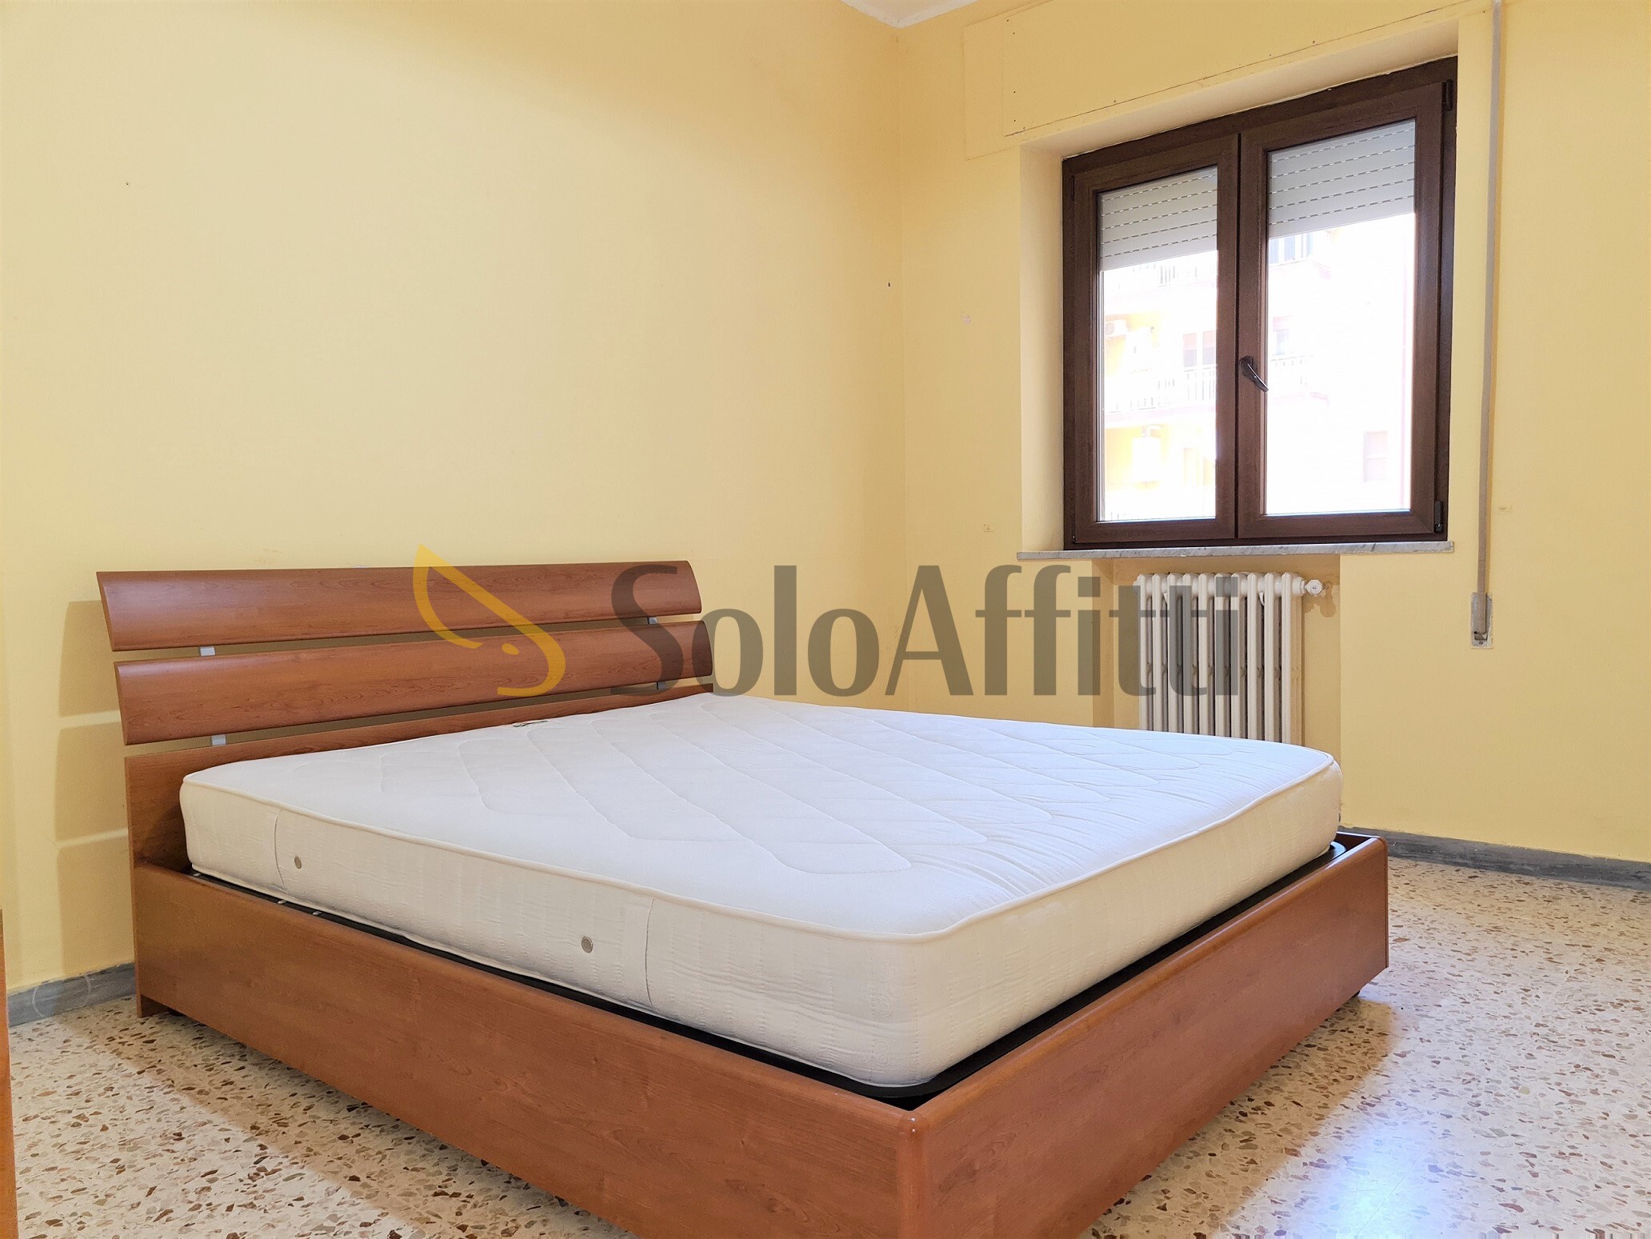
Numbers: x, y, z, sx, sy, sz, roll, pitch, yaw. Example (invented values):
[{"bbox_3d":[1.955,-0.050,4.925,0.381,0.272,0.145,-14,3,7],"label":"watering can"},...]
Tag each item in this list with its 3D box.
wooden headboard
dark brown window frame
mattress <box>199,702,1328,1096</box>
[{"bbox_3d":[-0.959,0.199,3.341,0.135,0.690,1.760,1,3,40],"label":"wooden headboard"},{"bbox_3d":[1.449,-0.994,4.324,1.390,1.490,0.100,1,4,40],"label":"dark brown window frame"},{"bbox_3d":[-0.134,0.408,2.700,1.920,0.200,1.600,1,4,40],"label":"mattress"}]

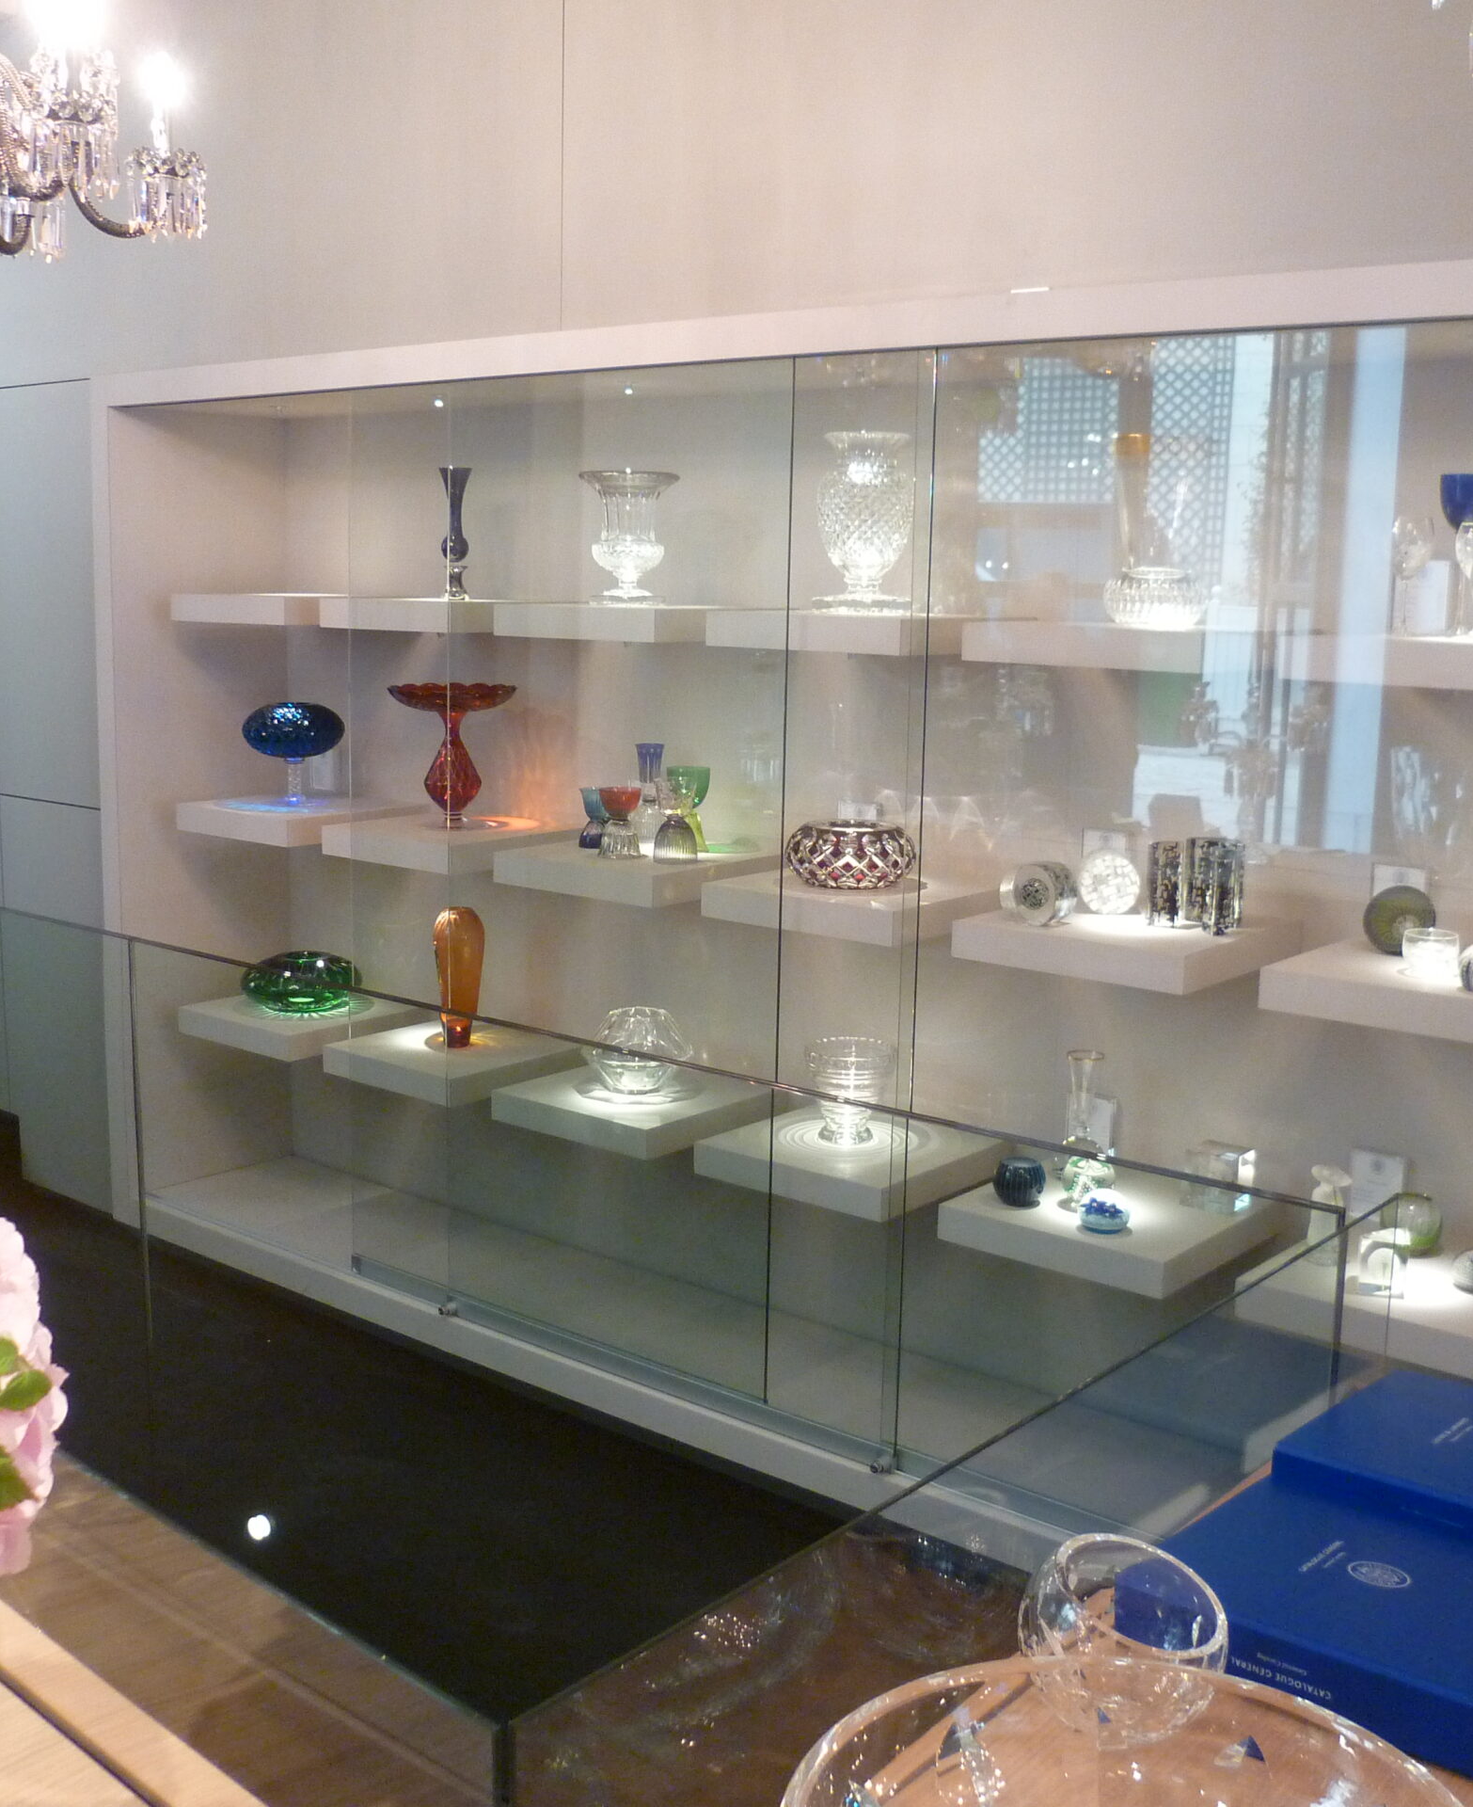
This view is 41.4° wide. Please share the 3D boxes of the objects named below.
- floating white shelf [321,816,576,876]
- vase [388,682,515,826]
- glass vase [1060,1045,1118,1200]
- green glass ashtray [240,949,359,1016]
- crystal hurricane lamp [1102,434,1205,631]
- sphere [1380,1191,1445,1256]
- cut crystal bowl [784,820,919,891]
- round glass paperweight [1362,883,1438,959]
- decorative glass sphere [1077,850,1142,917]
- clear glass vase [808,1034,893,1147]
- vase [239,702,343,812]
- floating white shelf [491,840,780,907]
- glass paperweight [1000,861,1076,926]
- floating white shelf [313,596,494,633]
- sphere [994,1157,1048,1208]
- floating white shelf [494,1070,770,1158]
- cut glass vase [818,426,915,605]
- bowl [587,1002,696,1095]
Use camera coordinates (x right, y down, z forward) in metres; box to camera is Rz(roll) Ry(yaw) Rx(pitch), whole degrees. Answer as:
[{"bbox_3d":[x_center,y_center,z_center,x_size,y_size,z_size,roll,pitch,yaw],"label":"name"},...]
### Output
[{"bbox_3d":[-0.583,-0.130,4.110,0.400,0.058,0.408,9,12,38],"label":"floating white shelf"},{"bbox_3d":[-0.618,-0.322,4.238,0.275,0.301,0.275,1,9,0],"label":"vase"},{"bbox_3d":[0.585,0.371,3.197,0.089,0.252,0.089,1,9,0],"label":"glass vase"},{"bbox_3d":[-1.002,0.180,4.495,0.271,0.125,0.271,1,9,0],"label":"green glass ashtray"},{"bbox_3d":[0.656,-0.576,3.031,0.153,0.294,0.153,9,12,38],"label":"crystal hurricane lamp"},{"bbox_3d":[1.061,0.503,3.057,0.102,0.102,0.102,9,12,38],"label":"sphere"},{"bbox_3d":[0.206,-0.087,3.479,0.231,0.103,0.231,1,9,0],"label":"cut crystal bowl"},{"bbox_3d":[1.025,0.023,2.992,0.112,0.107,0.048,9,12,38],"label":"round glass paperweight"},{"bbox_3d":[0.631,-0.033,3.278,0.106,0.106,0.106,1,9,0],"label":"decorative glass sphere"},{"bbox_3d":[0.216,0.357,3.685,0.162,0.174,0.162,1,9,0],"label":"clear glass vase"},{"bbox_3d":[-1.035,-0.348,4.540,0.238,0.235,0.238,1,9,0],"label":"vase"},{"bbox_3d":[-0.175,-0.072,3.943,0.415,0.059,0.457,9,12,38],"label":"floating white shelf"},{"bbox_3d":[0.509,-0.025,3.242,0.118,0.111,0.118,9,12,38],"label":"glass paperweight"},{"bbox_3d":[-0.572,-0.595,4.033,0.400,0.058,0.408,9,12,38],"label":"floating white shelf"},{"bbox_3d":[0.467,0.460,3.202,0.086,0.069,0.086,1,9,0],"label":"sphere"},{"bbox_3d":[-0.187,0.410,4.023,0.415,0.059,0.457,9,12,38],"label":"floating white shelf"},{"bbox_3d":[0.225,-0.656,3.370,0.169,0.303,0.169,1,9,0],"label":"cut glass vase"},{"bbox_3d":[-0.193,0.292,3.849,0.223,0.155,0.223,9,12,38],"label":"bowl"}]

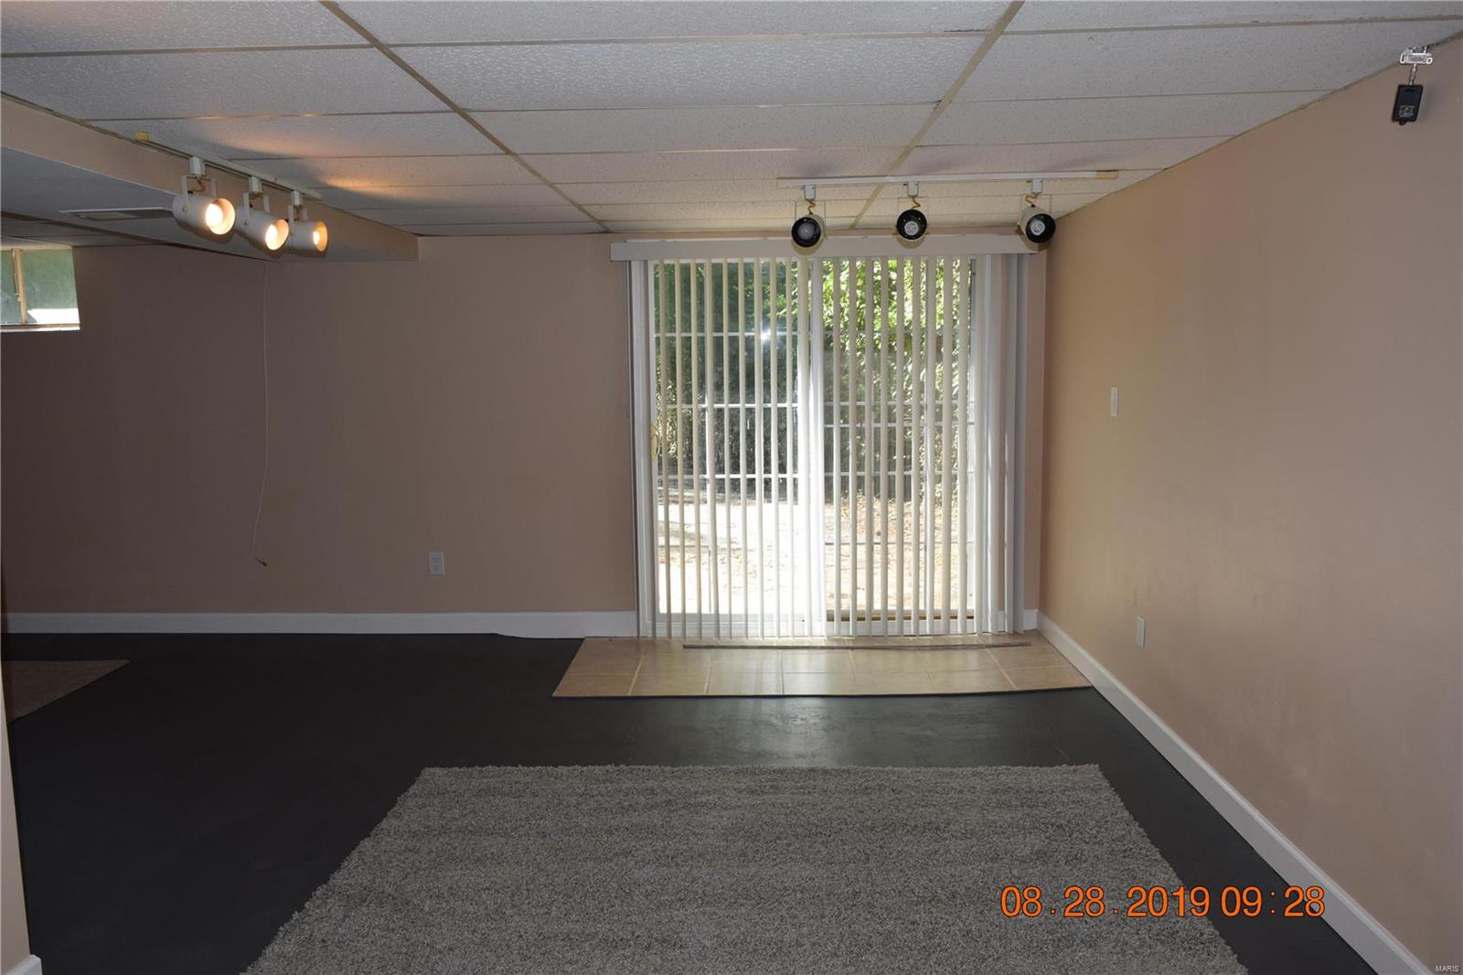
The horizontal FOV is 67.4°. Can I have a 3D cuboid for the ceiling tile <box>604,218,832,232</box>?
[{"bbox_3d":[-0.012,-1.300,5.389,1.207,0.020,0.407,-1,7,2],"label":"ceiling tile"}]

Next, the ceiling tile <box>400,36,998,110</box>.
[{"bbox_3d":[-0.085,-0.930,2.462,1.195,0.022,0.586,-1,7,1],"label":"ceiling tile"}]

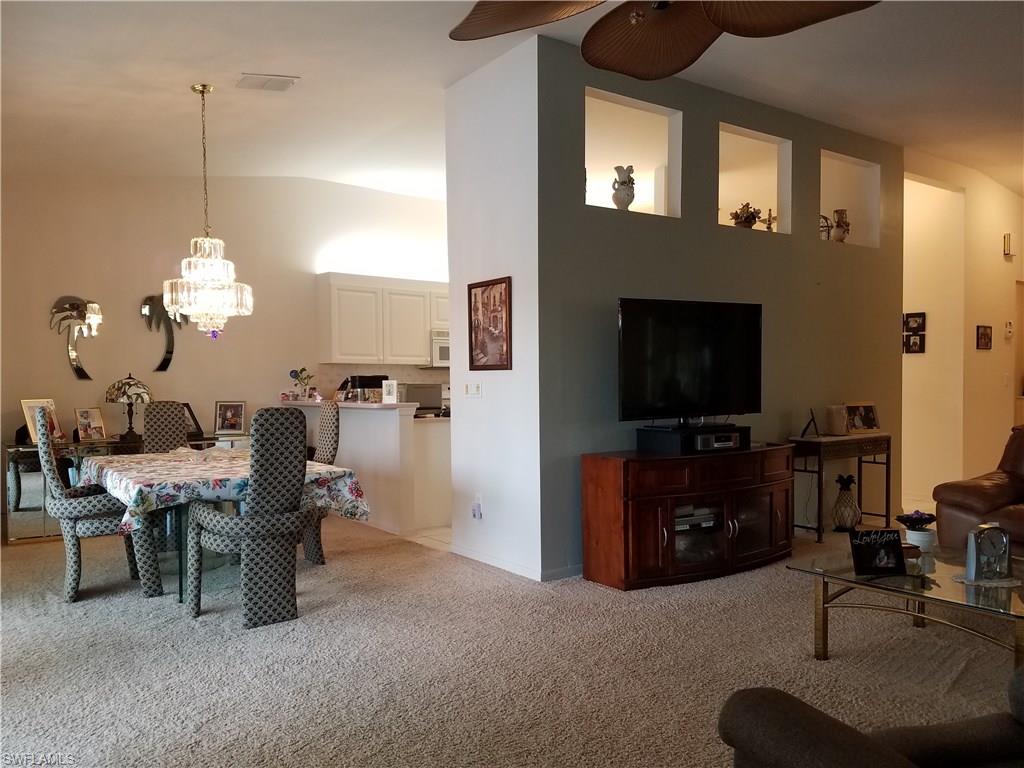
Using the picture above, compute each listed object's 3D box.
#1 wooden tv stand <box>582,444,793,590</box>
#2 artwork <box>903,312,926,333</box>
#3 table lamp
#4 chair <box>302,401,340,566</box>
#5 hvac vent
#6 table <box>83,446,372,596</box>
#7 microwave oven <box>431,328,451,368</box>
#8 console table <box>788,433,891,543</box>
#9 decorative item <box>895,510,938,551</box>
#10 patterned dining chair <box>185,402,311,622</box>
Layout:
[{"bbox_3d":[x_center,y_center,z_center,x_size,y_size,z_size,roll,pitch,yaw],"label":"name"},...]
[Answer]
[{"bbox_3d":[1.226,0.824,5.054,1.530,0.780,0.500,-1,1,-34],"label":"wooden tv stand"},{"bbox_3d":[4.098,-0.619,7.828,0.025,0.195,0.210,-1,1,-35],"label":"artwork"},{"bbox_3d":[-3.220,0.173,6.465,0.370,0.590,0.370,-1,1,-34],"label":"table lamp"},{"bbox_3d":[-1.494,0.669,5.147,0.616,1.103,0.558,-1,1,-35],"label":"chair"},{"bbox_3d":[-1.582,-1.923,4.949,0.350,0.030,0.275,-10,6,-35],"label":"hvac vent"},{"bbox_3d":[-1.827,0.855,4.745,1.180,0.770,1.880,-1,1,-34],"label":"table"},{"bbox_3d":[-0.632,-0.374,8.354,0.760,0.400,0.390,-1,1,-34],"label":"microwave oven"},{"bbox_3d":[2.628,0.810,6.162,1.000,0.760,0.350,-1,1,-34],"label":"console table"},{"bbox_3d":[2.030,0.733,3.847,0.180,0.200,0.180,-1,1,-34],"label":"decorative item"},{"bbox_3d":[-1.344,0.683,4.135,0.640,1.120,0.600,-1,1,-34],"label":"patterned dining chair"}]

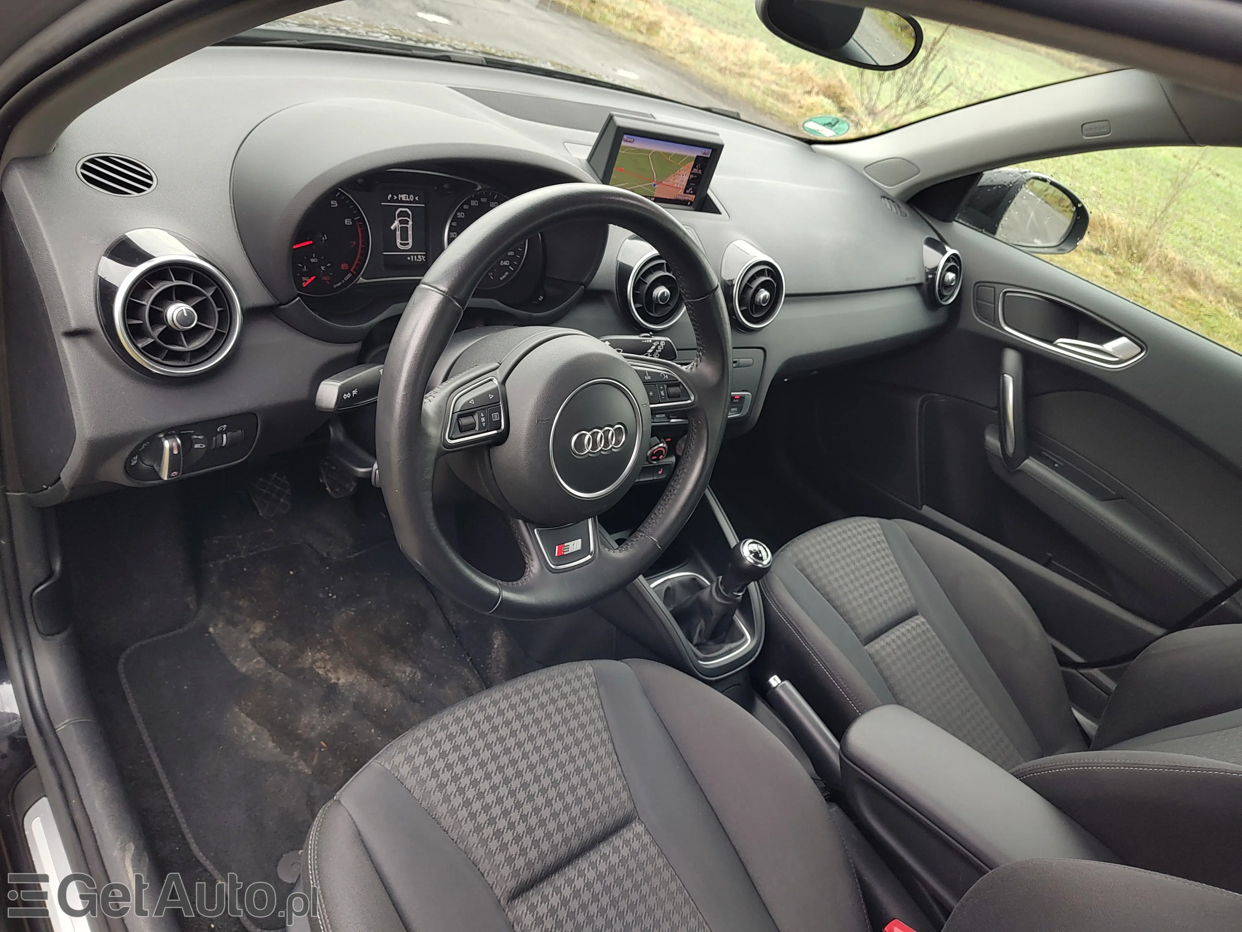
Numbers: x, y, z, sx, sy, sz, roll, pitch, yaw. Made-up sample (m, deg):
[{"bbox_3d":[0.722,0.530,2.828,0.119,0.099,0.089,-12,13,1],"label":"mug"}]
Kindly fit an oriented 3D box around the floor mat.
[{"bbox_3d":[-0.393,0.300,1.130,0.450,0.030,0.580,-13,47,-41],"label":"floor mat"}]

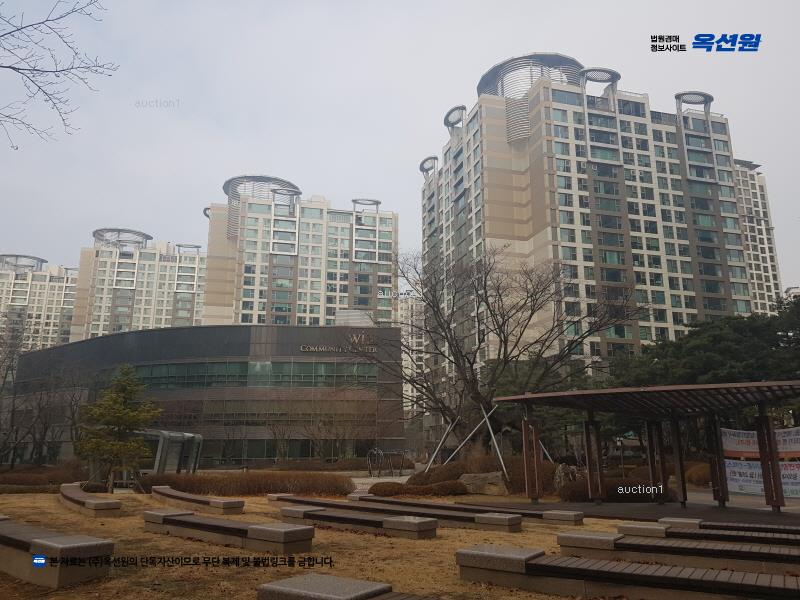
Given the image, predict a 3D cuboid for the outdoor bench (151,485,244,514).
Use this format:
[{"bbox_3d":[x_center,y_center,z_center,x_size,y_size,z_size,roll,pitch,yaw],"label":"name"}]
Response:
[{"bbox_3d":[-7.155,6.653,20.011,1.100,0.360,7.000,10,-17,-36],"label":"outdoor bench"}]

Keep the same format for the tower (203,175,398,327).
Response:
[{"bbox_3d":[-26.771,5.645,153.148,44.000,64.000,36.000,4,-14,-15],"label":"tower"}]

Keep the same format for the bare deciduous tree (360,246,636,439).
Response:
[{"bbox_3d":[4.808,2.677,27.632,11.900,9.900,10.500,-2,-14,10],"label":"bare deciduous tree"}]

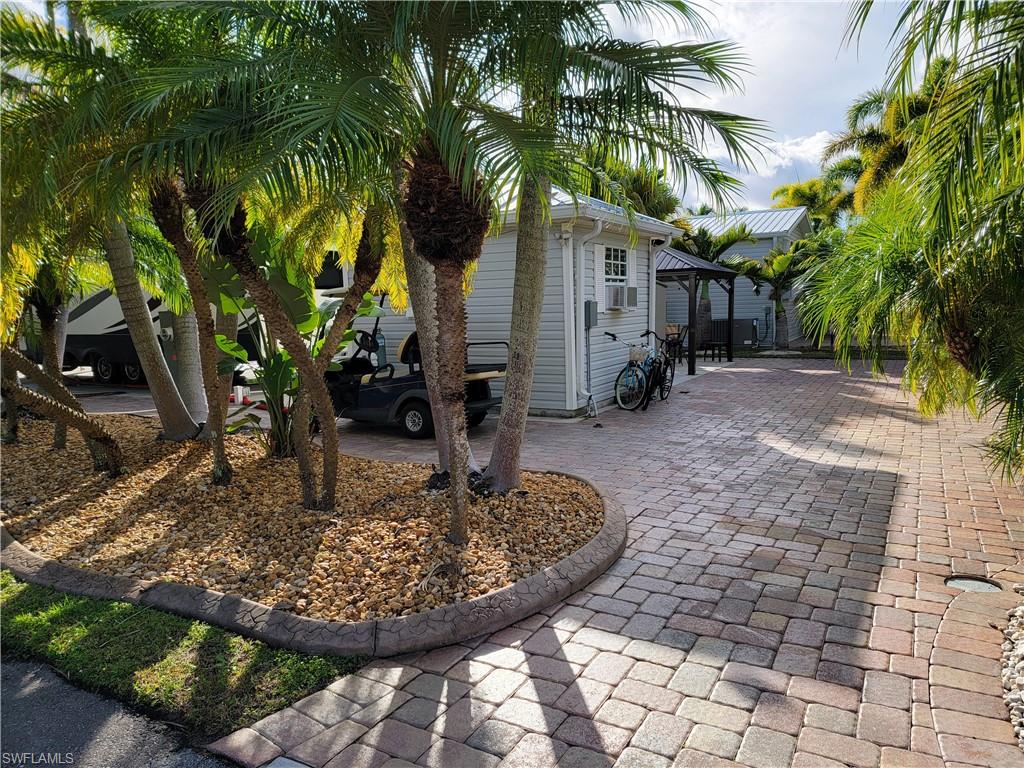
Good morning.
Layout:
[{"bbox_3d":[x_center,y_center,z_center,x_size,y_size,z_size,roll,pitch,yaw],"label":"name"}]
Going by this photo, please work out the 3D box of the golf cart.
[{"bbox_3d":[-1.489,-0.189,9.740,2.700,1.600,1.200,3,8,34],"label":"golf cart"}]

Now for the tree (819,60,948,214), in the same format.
[{"bbox_3d":[11.666,-5.382,22.000,4.200,8.500,4.200,2,7,30],"label":"tree"}]

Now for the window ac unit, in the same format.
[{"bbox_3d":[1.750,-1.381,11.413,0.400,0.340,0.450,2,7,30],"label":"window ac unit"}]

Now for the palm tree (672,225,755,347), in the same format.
[{"bbox_3d":[5.953,-2.876,21.400,2.600,3.700,2.600,2,7,30],"label":"palm tree"}]

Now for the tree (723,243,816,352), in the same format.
[{"bbox_3d":[7.972,-2.626,21.400,2.700,3.100,2.600,2,7,30],"label":"tree"}]

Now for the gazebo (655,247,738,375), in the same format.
[{"bbox_3d":[3.289,-2.020,17.990,4.000,3.150,3.950,2,7,30],"label":"gazebo"}]

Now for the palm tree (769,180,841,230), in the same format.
[{"bbox_3d":[12.111,-5.123,29.000,3.400,6.400,3.400,2,7,30],"label":"palm tree"}]

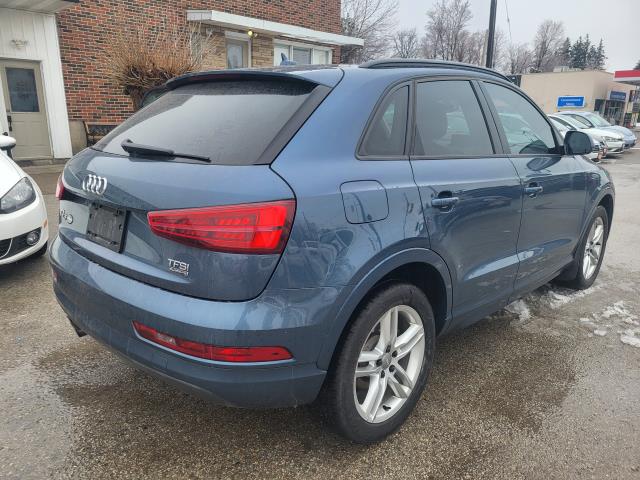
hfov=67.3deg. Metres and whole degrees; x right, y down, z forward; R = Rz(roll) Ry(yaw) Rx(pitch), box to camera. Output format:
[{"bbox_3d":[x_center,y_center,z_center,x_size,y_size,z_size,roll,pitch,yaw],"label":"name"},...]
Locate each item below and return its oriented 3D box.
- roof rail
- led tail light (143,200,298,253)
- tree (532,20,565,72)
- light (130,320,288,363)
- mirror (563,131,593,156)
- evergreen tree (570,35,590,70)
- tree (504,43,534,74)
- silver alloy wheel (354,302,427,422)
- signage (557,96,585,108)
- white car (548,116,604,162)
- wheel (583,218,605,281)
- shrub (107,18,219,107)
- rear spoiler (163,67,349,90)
[{"bbox_3d":[0.662,-0.843,2.407,0.070,0.090,1.450,13,19,43],"label":"roof rail"},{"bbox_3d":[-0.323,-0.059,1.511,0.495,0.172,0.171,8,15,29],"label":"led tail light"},{"bbox_3d":[33.412,-24.516,71.833,5.000,15.300,5.000,6,15,23],"label":"tree"},{"bbox_3d":[-0.387,0.349,1.634,0.590,0.085,0.140,6,15,22],"label":"light"},{"bbox_3d":[1.574,-0.588,2.928,0.170,0.150,0.115,13,19,43],"label":"mirror"},{"bbox_3d":[40.637,-25.145,76.703,3.800,14.200,3.800,7,15,26],"label":"evergreen tree"},{"bbox_3d":[24.367,-18.762,59.208,4.200,10.400,4.200,5,15,21],"label":"tree"},{"bbox_3d":[0.235,0.485,1.980,0.180,0.480,0.480,13,19,43],"label":"silver alloy wheel"},{"bbox_3d":[17.718,-9.704,34.000,1.800,0.800,0.120,9,16,31],"label":"signage"},{"bbox_3d":[6.761,-3.353,15.762,1.800,1.470,4.500,-8,16,-31],"label":"white car"},{"bbox_3d":[2.067,0.053,3.778,0.180,0.480,0.480,13,19,43],"label":"wheel"},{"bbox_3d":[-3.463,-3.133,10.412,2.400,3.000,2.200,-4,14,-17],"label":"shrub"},{"bbox_3d":[-0.445,-0.711,2.161,1.220,0.125,0.290,13,19,43],"label":"rear spoiler"}]

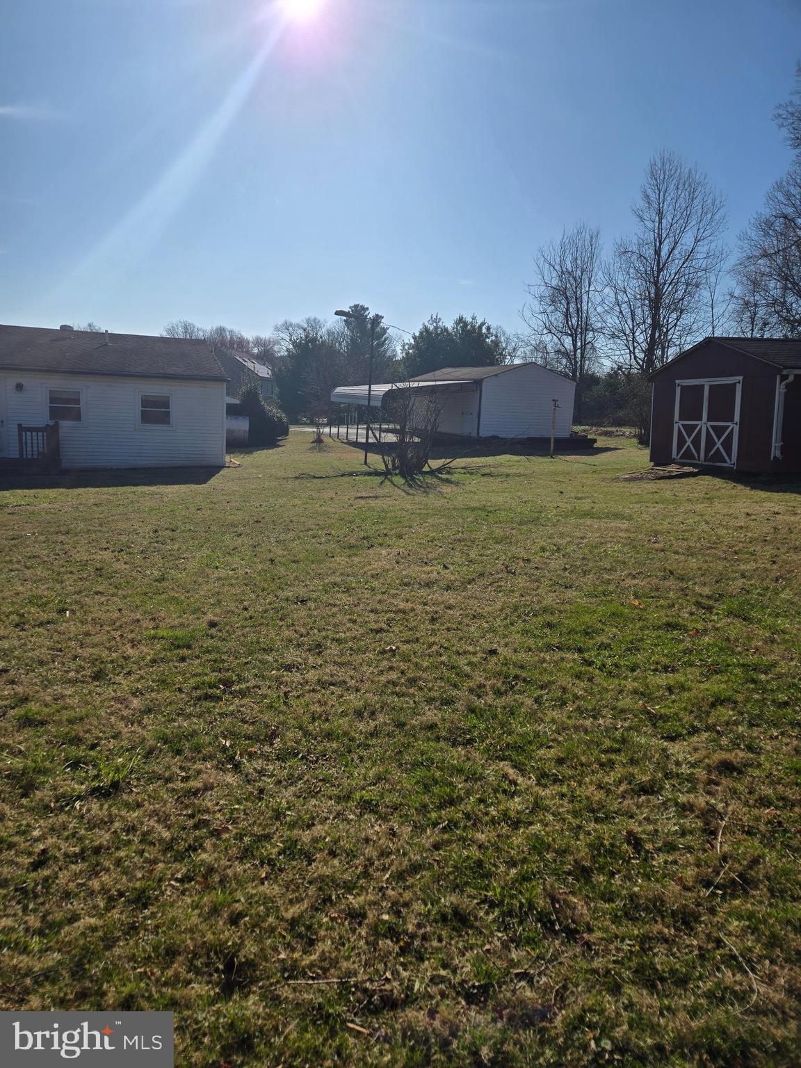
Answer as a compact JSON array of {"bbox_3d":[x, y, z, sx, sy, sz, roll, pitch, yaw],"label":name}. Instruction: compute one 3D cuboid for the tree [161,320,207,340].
[{"bbox_3d":[-29.384,-23.462,95.951,7.500,10.649,7.500,2,11,0],"label":"tree"}]

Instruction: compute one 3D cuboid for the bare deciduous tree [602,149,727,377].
[{"bbox_3d":[14.681,-13.392,39.558,6.800,14.639,6.800,2,11,0],"label":"bare deciduous tree"}]

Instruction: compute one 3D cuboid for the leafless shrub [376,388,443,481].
[{"bbox_3d":[0.195,-2.283,15.556,1.400,1.920,1.400,2,11,0],"label":"leafless shrub"}]

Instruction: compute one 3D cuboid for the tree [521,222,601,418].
[{"bbox_3d":[9.996,-12.902,43.838,4.900,11.797,4.900,2,11,0],"label":"tree"}]

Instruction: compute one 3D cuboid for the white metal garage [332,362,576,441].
[{"bbox_3d":[1.730,-6.037,32.342,8.650,3.500,9.100,-2,12,-20],"label":"white metal garage"}]

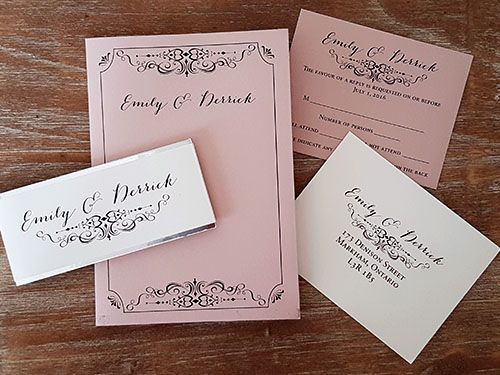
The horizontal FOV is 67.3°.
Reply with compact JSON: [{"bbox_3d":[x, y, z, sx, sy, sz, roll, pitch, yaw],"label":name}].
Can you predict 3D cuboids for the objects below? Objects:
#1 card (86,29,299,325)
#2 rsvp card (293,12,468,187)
[{"bbox_3d":[-0.037,-0.006,0.247,0.133,0.003,0.189,-2,89,0],"label":"card"},{"bbox_3d":[0.078,-0.058,0.245,0.117,0.001,0.090,16,90,1],"label":"rsvp card"}]

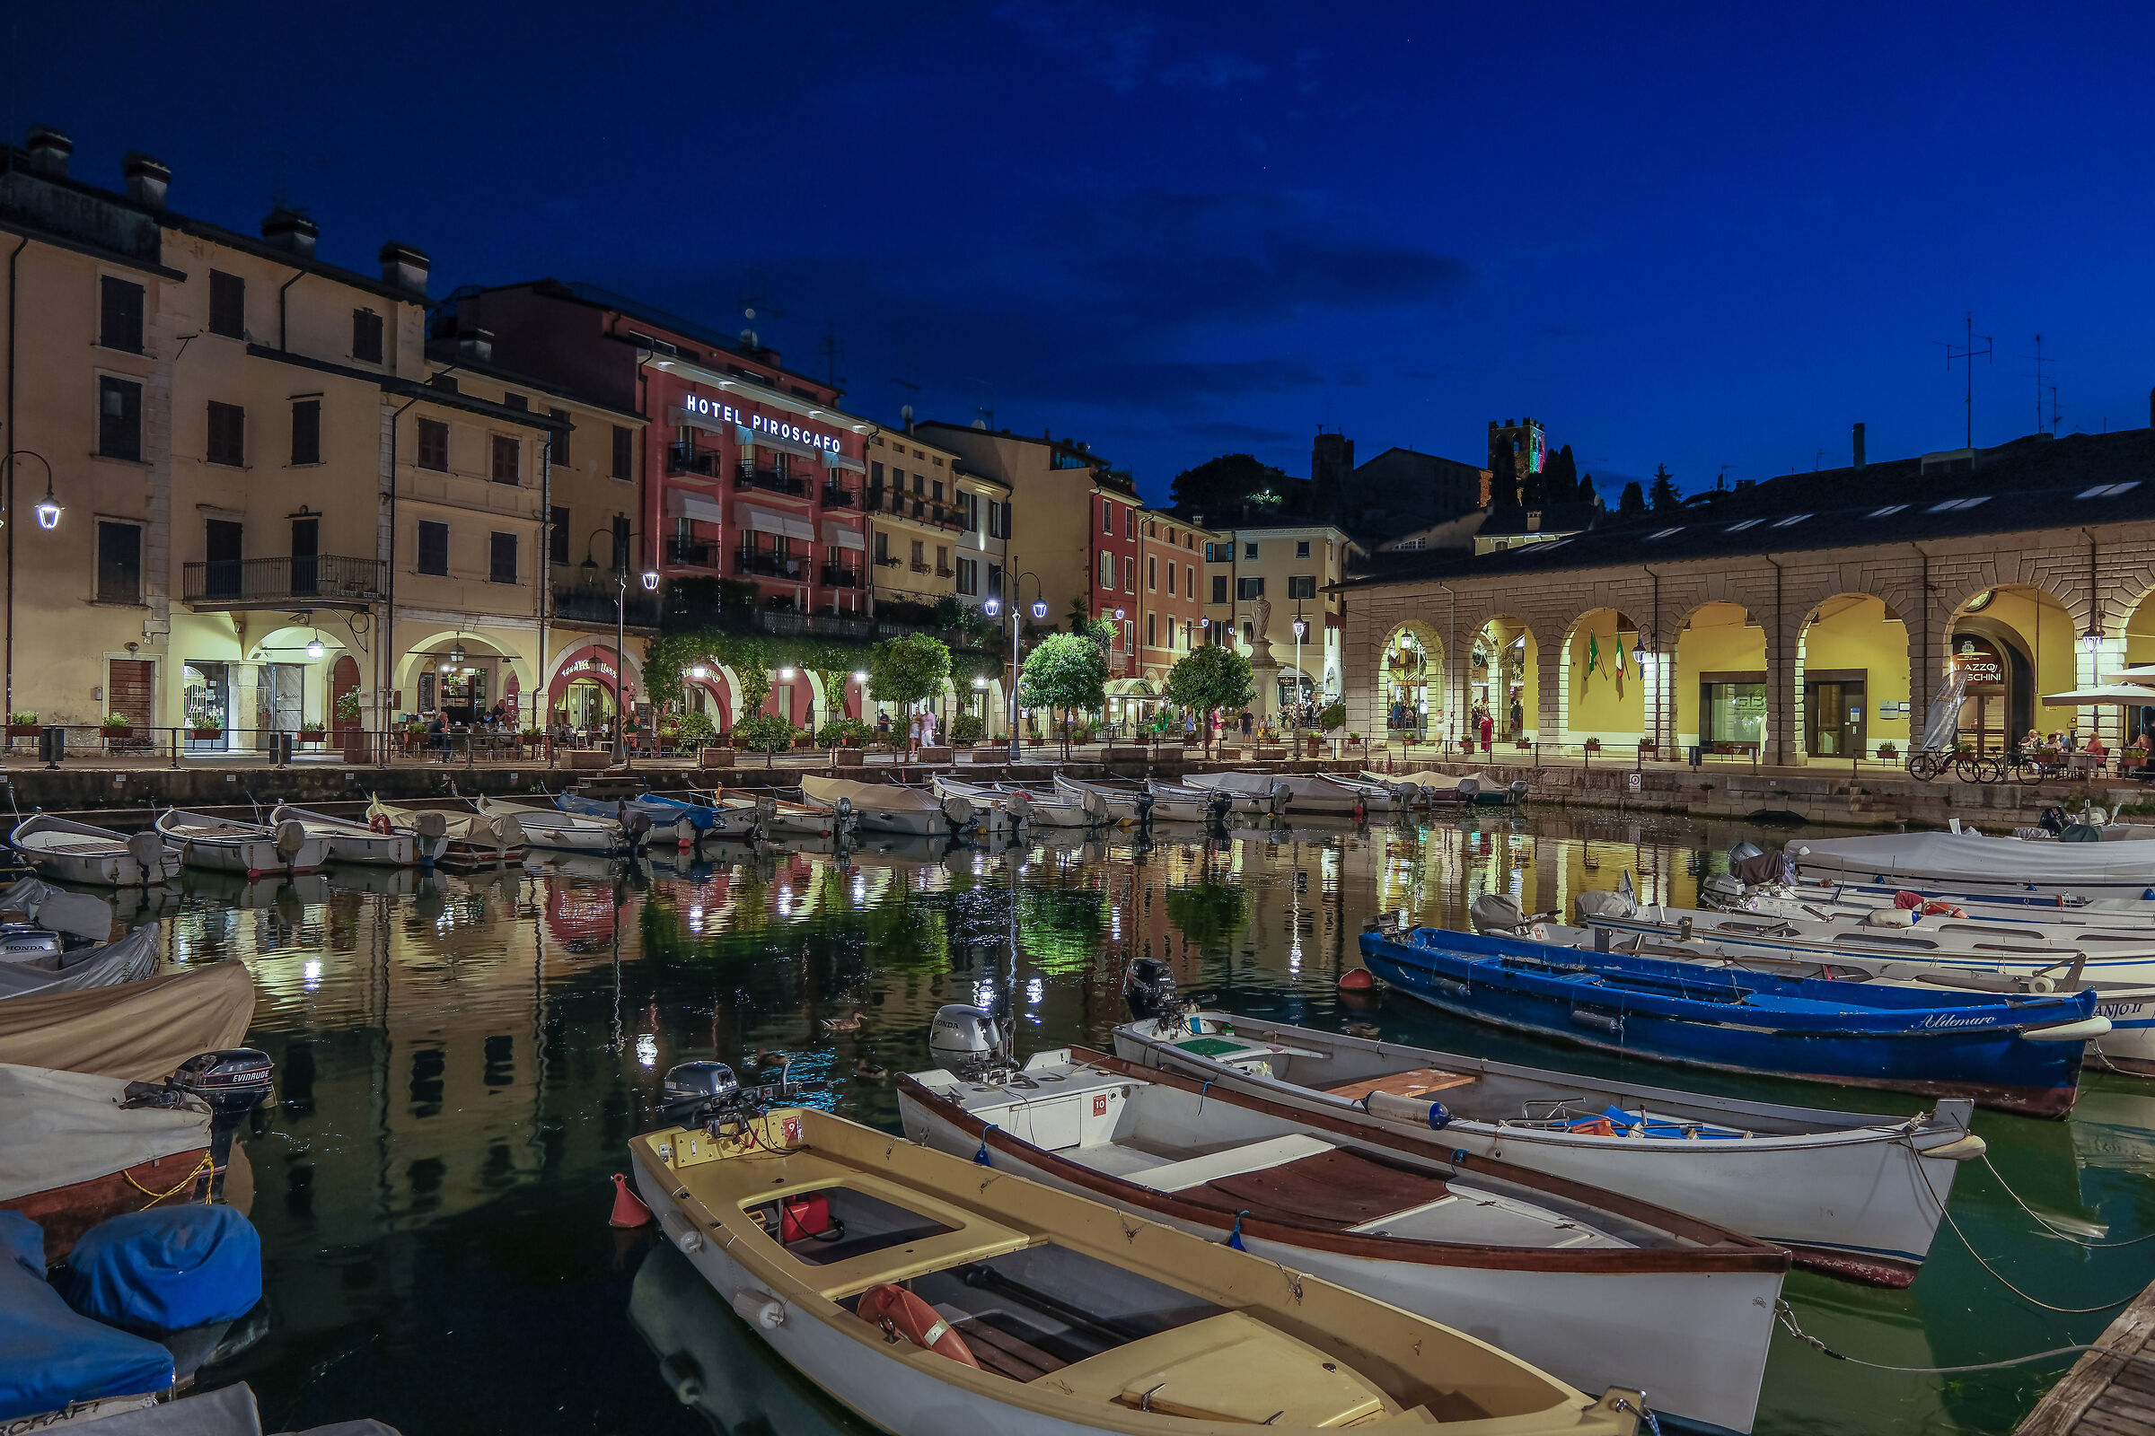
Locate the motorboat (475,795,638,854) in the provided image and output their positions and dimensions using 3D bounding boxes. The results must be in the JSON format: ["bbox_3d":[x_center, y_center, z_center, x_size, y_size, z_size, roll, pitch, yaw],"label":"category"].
[{"bbox_3d":[-11.000,2.235,30.329,5.491,1.023,1.700,1,0,36],"label":"motorboat"}]

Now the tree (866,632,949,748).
[{"bbox_3d":[-5.246,-0.577,44.500,2.550,4.050,2.550,1,0,0],"label":"tree"}]

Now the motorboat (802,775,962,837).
[{"bbox_3d":[-5.005,2.207,35.435,5.604,1.211,1.700,1,0,42],"label":"motorboat"}]

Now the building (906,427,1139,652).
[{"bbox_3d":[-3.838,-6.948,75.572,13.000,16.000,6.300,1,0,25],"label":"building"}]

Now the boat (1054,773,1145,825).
[{"bbox_3d":[0.564,2.242,38.957,1.700,1.100,4.800,1,0,-31],"label":"boat"}]

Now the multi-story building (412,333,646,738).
[{"bbox_3d":[-20.269,-5.333,45.060,10.000,13.000,11.200,0,0,25],"label":"multi-story building"}]

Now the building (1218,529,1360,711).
[{"bbox_3d":[14.400,-5.853,98.000,7.400,13.600,10.000,0,0,19],"label":"building"}]

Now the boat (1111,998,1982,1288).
[{"bbox_3d":[2.391,2.319,8.664,1.780,1.070,5.280,1,0,-43],"label":"boat"}]

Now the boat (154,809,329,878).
[{"bbox_3d":[-14.562,2.096,24.678,5.200,1.000,1.700,0,0,40],"label":"boat"}]

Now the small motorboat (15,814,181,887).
[{"bbox_3d":[-16.495,2.162,24.018,5.370,1.044,1.700,1,0,39],"label":"small motorboat"}]

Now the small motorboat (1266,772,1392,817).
[{"bbox_3d":[7.516,2.410,44.286,1.700,1.078,5.187,1,0,-31],"label":"small motorboat"}]

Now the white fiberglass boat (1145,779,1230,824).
[{"bbox_3d":[3.550,2.707,46.000,1.700,1.150,5.100,1,0,-25],"label":"white fiberglass boat"}]

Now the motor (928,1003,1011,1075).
[{"bbox_3d":[-0.724,2.394,9.117,0.400,1.100,0.620,1,0,-43],"label":"motor"}]

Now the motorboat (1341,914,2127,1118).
[{"bbox_3d":[5.800,2.699,13.950,1.750,1.150,7.100,1,0,-36],"label":"motorboat"}]

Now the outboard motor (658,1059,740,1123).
[{"bbox_3d":[-2.310,2.620,8.780,0.520,1.000,0.340,0,0,28],"label":"outboard motor"}]

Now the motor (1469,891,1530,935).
[{"bbox_3d":[5.300,2.669,18.000,0.400,1.000,0.680,1,0,-43],"label":"motor"}]

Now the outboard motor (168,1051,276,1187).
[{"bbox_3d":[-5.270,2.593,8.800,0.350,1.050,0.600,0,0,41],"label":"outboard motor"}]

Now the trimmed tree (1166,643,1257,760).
[{"bbox_3d":[5.198,-0.696,56.500,3.400,4.400,3.400,1,0,0],"label":"trimmed tree"}]

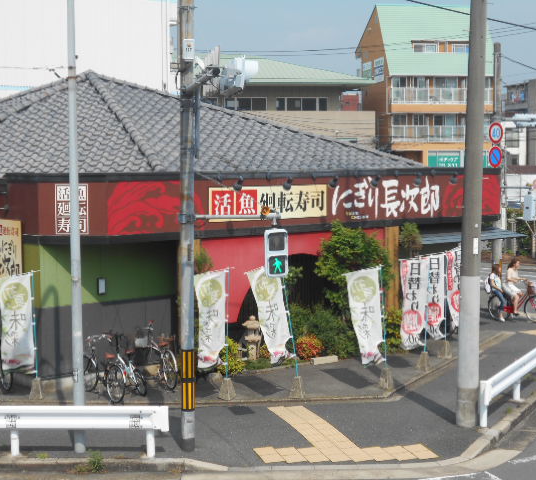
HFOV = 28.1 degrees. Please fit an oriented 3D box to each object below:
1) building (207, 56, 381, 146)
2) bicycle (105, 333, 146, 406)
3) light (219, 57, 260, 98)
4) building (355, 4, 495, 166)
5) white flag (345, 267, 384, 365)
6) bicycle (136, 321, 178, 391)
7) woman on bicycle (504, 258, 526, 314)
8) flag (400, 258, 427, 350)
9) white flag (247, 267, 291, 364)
[{"bbox_3d":[-0.735,-6.553,65.171,13.500,9.600,11.000,0,6,-2],"label":"building"},{"bbox_3d":[-2.574,2.201,19.052,0.560,1.070,1.700,-2,6,-25],"label":"bicycle"},{"bbox_3d":[-0.373,-2.104,13.800,0.360,0.420,1.150,-1,4,-11],"label":"light"},{"bbox_3d":[12.487,-11.259,86.189,8.000,14.700,13.000,-1,6,-6],"label":"building"},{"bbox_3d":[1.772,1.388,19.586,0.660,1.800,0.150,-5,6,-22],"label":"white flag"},{"bbox_3d":[-2.052,2.173,20.000,0.530,1.060,1.720,-2,5,-27],"label":"bicycle"},{"bbox_3d":[6.440,1.210,27.900,0.550,1.480,0.450,1,5,18],"label":"woman on bicycle"},{"bbox_3d":[2.958,1.301,21.800,0.570,1.820,0.100,-2,5,-22],"label":"flag"},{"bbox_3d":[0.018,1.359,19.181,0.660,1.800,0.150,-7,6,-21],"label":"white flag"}]

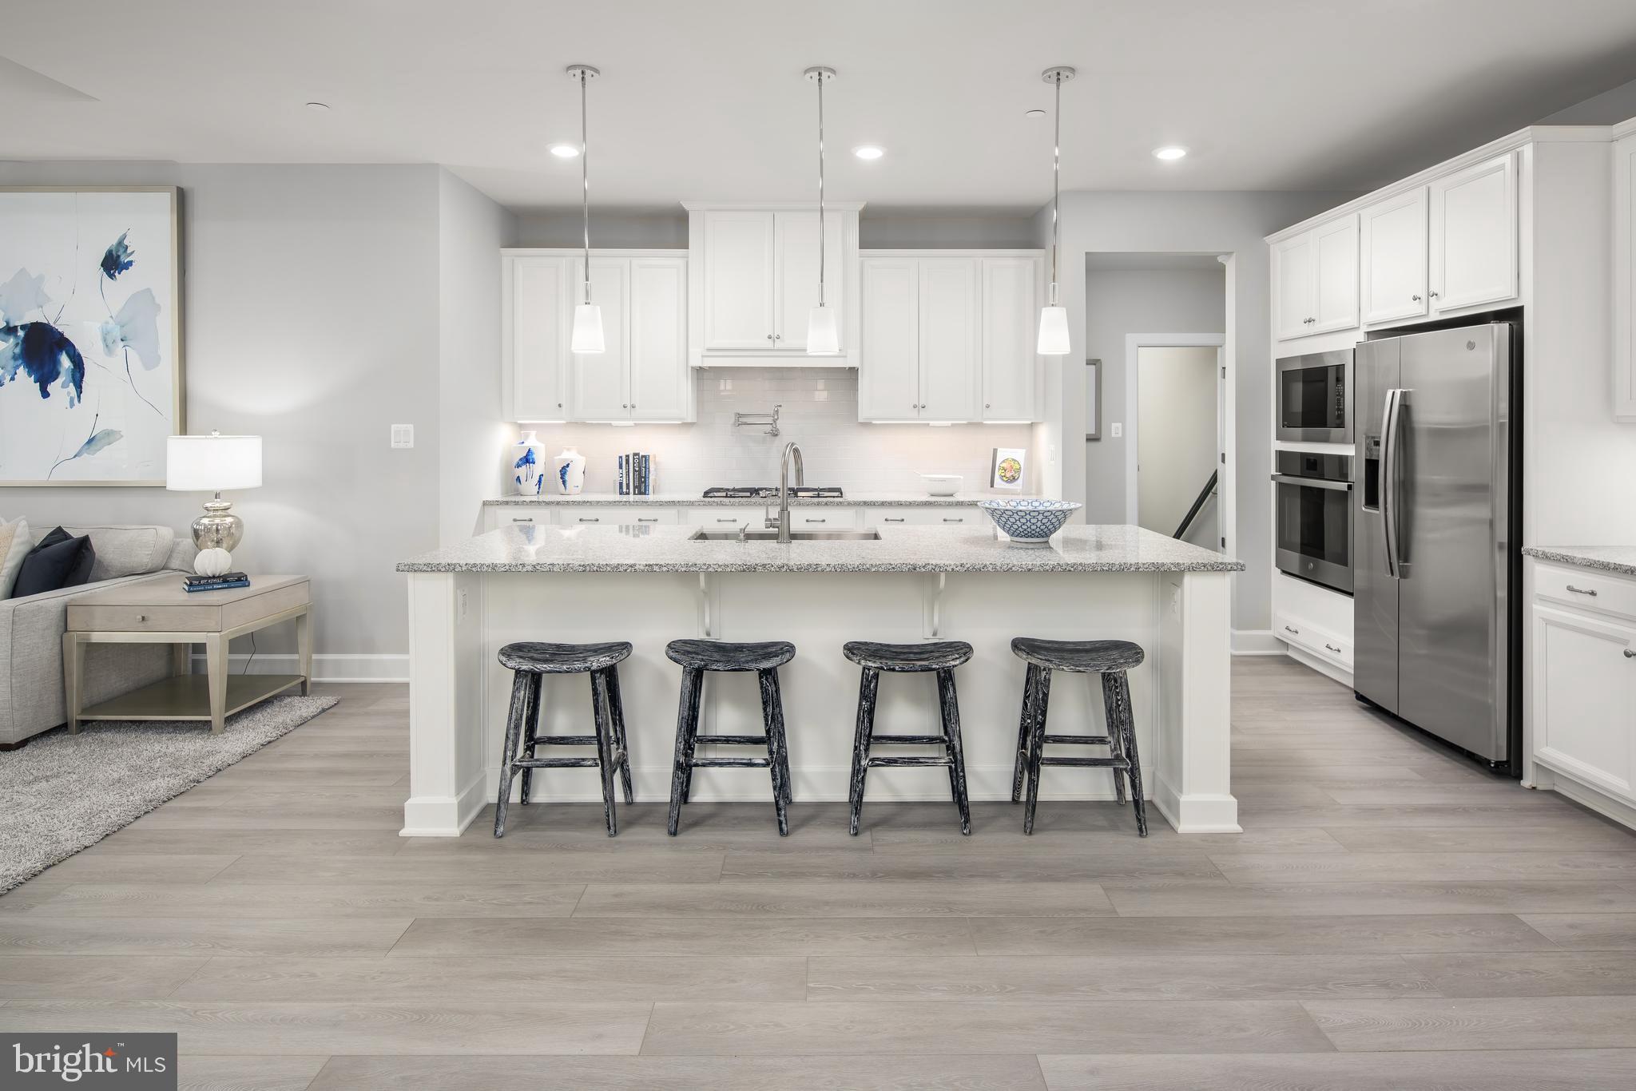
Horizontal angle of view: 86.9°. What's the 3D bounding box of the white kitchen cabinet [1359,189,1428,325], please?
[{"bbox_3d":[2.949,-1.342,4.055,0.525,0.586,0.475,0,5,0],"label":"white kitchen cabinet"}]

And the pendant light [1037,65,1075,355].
[{"bbox_3d":[0.939,-1.302,3.404,0.133,1.111,0.133,0,5,0],"label":"pendant light"}]

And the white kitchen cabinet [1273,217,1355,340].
[{"bbox_3d":[2.993,-1.446,4.720,0.580,0.620,0.830,0,5,1],"label":"white kitchen cabinet"}]

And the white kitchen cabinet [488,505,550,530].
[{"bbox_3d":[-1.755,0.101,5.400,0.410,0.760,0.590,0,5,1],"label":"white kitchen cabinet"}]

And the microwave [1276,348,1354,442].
[{"bbox_3d":[2.893,-0.801,4.700,0.440,0.475,0.755,0,5,1],"label":"microwave"}]

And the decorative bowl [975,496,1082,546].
[{"bbox_3d":[0.856,-0.097,3.495,0.411,0.148,0.411,0,5,0],"label":"decorative bowl"}]

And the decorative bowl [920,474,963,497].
[{"bbox_3d":[0.772,-0.382,5.430,0.280,0.140,0.250,0,5,1],"label":"decorative bowl"}]

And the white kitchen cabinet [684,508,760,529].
[{"bbox_3d":[-0.545,0.168,5.414,0.485,0.869,0.566,0,5,0],"label":"white kitchen cabinet"}]

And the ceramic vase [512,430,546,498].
[{"bbox_3d":[-1.830,-0.522,5.470,0.206,0.400,0.206,0,5,1],"label":"ceramic vase"}]

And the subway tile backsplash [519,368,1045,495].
[{"bbox_3d":[-0.281,-0.763,5.737,3.454,0.838,0.030,0,5,0],"label":"subway tile backsplash"}]

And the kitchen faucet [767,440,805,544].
[{"bbox_3d":[-0.126,-0.226,3.515,0.121,0.404,0.242,1,5,14],"label":"kitchen faucet"}]

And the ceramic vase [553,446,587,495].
[{"bbox_3d":[-1.569,-0.473,5.470,0.200,0.300,0.200,0,5,1],"label":"ceramic vase"}]

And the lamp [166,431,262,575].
[{"bbox_3d":[-2.954,-0.178,4.191,0.389,0.765,0.389,0,5,0],"label":"lamp"}]

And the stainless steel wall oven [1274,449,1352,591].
[{"bbox_3d":[2.919,-0.151,4.702,0.576,0.717,0.757,0,5,0],"label":"stainless steel wall oven"}]

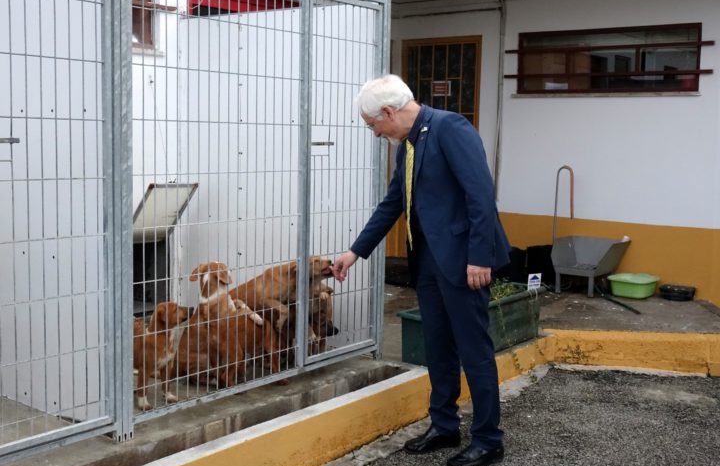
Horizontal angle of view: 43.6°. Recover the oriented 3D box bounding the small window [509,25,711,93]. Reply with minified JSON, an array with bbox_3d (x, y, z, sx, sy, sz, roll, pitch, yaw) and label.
[{"bbox_3d":[1.845,-1.310,6.857,1.580,0.500,0.100,6,7,37],"label":"small window"}]

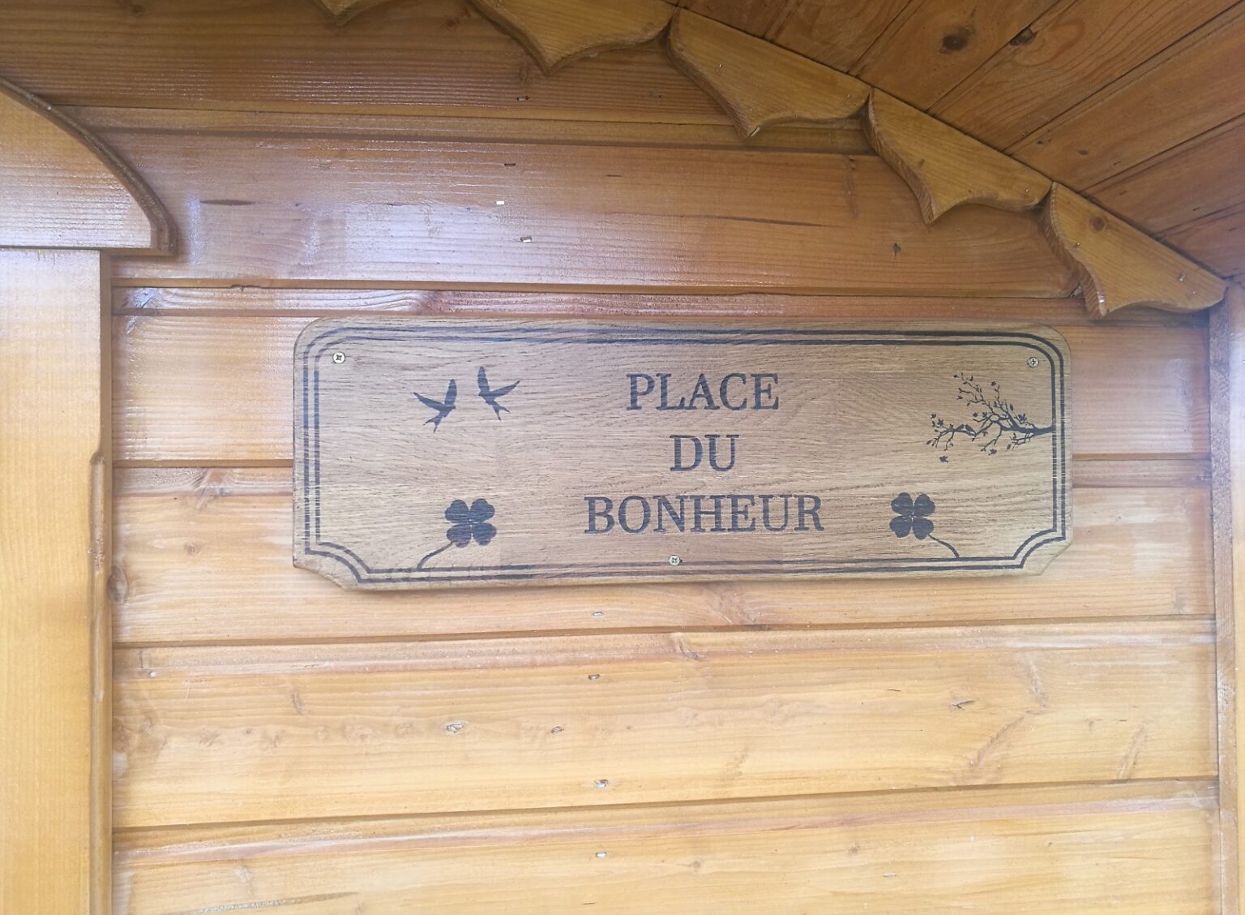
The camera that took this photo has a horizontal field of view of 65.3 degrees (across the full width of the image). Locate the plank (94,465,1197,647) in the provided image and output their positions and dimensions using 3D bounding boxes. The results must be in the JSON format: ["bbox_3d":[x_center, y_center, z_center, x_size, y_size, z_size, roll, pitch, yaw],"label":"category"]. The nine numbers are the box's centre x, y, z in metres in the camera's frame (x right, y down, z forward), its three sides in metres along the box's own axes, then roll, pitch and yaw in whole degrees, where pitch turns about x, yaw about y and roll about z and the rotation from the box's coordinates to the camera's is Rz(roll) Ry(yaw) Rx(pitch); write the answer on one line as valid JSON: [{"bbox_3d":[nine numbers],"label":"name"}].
[{"bbox_3d":[0.053,0.068,0.742,0.837,0.125,0.020,0,-1,-6],"label":"plank"}]

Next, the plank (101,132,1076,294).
[{"bbox_3d":[-0.004,-0.179,0.741,0.738,0.110,0.020,0,-1,-6],"label":"plank"}]

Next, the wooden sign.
[{"bbox_3d":[0.056,-0.004,0.724,0.580,0.194,0.018,0,-1,-6],"label":"wooden sign"}]

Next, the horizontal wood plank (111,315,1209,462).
[{"bbox_3d":[0.052,-0.051,0.744,0.837,0.108,0.020,0,-1,-6],"label":"horizontal wood plank"}]

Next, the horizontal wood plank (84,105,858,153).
[{"bbox_3d":[-0.103,-0.244,0.734,0.596,0.018,0.016,0,-1,-6],"label":"horizontal wood plank"}]

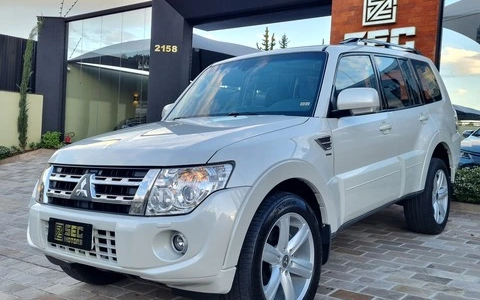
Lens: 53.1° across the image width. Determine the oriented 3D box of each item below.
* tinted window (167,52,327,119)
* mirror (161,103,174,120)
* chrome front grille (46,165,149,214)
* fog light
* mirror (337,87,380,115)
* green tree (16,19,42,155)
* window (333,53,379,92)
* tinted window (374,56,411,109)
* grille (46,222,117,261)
[{"bbox_3d":[0.048,-0.492,3.770,1.410,0.660,0.160,0,-40,38],"label":"tinted window"},{"bbox_3d":[-0.594,-0.331,4.409,0.260,0.185,0.150,0,3,38],"label":"mirror"},{"bbox_3d":[-0.840,0.210,2.651,0.930,0.240,0.130,0,3,38],"label":"chrome front grille"},{"bbox_3d":[-0.287,0.450,2.319,0.105,0.108,0.080,0,3,33],"label":"fog light"},{"bbox_3d":[0.826,-0.329,3.286,0.265,0.185,0.150,0,3,38],"label":"mirror"},{"bbox_3d":[-6.350,-1.976,14.500,0.680,3.900,0.650,2,4,-30],"label":"green tree"},{"bbox_3d":[0.883,-0.517,3.631,0.080,0.470,0.860,-20,-9,37],"label":"window"},{"bbox_3d":[1.382,-0.591,4.279,0.080,0.480,0.680,-20,-9,37],"label":"tinted window"},{"bbox_3d":[-0.888,0.476,2.592,0.660,0.185,0.080,0,3,38],"label":"grille"}]

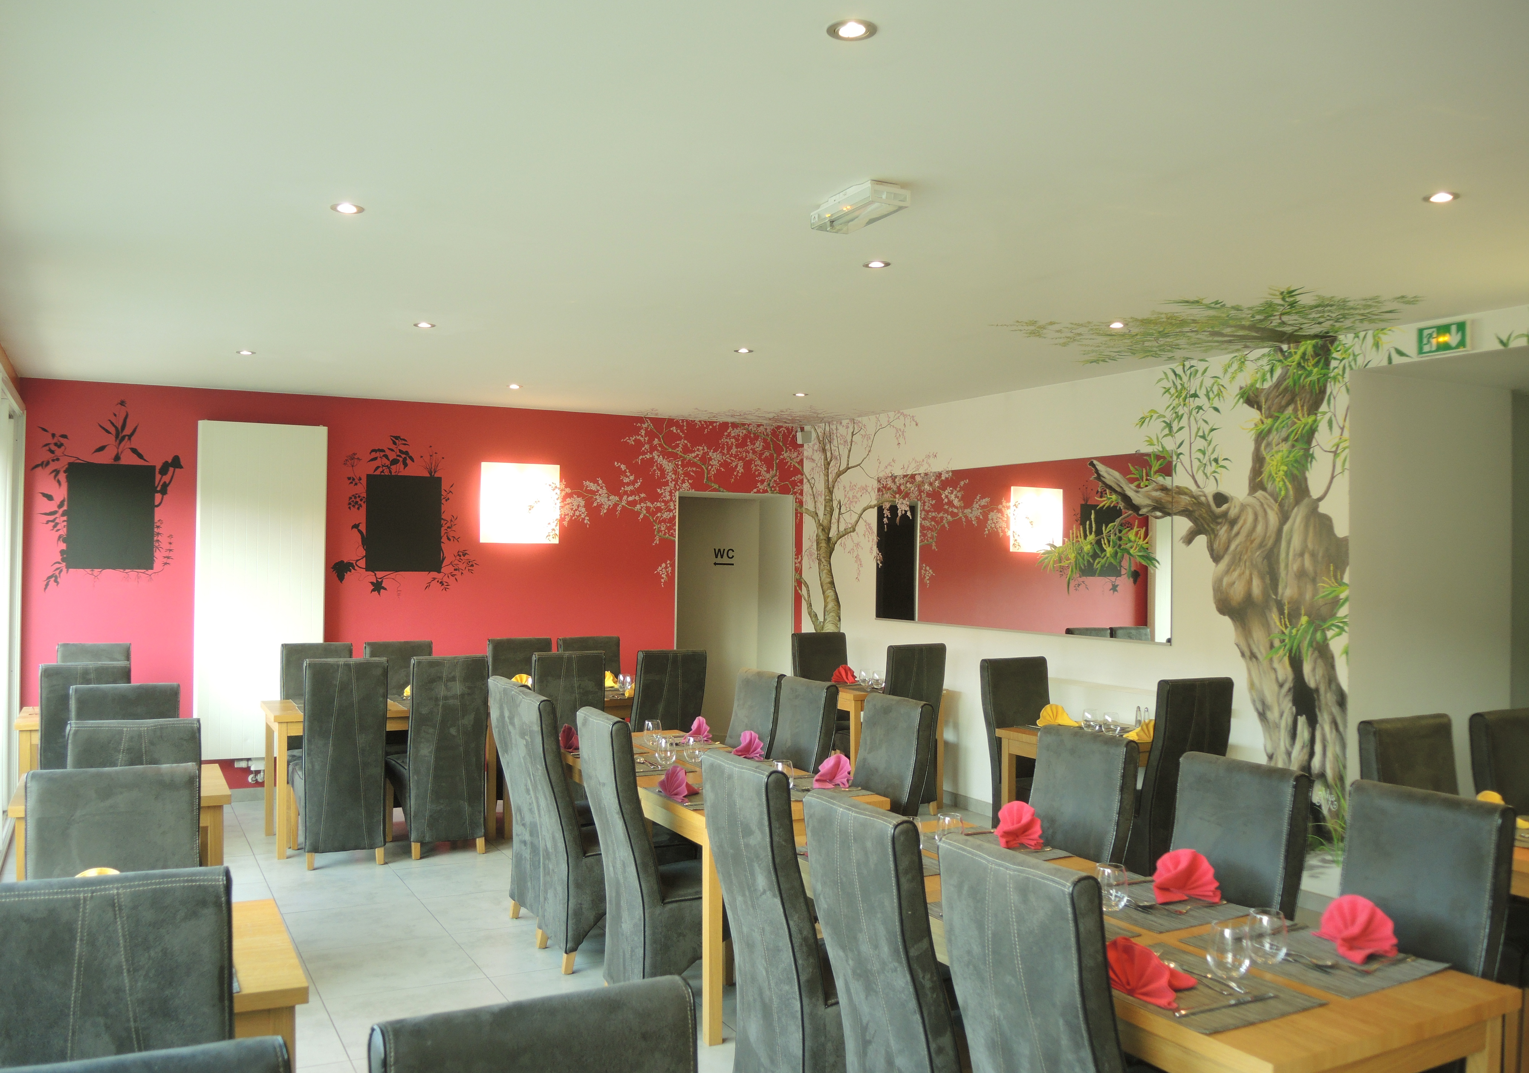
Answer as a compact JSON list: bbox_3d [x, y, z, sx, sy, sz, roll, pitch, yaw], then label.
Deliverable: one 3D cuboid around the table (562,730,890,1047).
[{"bbox_3d":[-0.303,1.329,5.138,0.728,0.745,1.895,1,-1,-28],"label":"table"}]

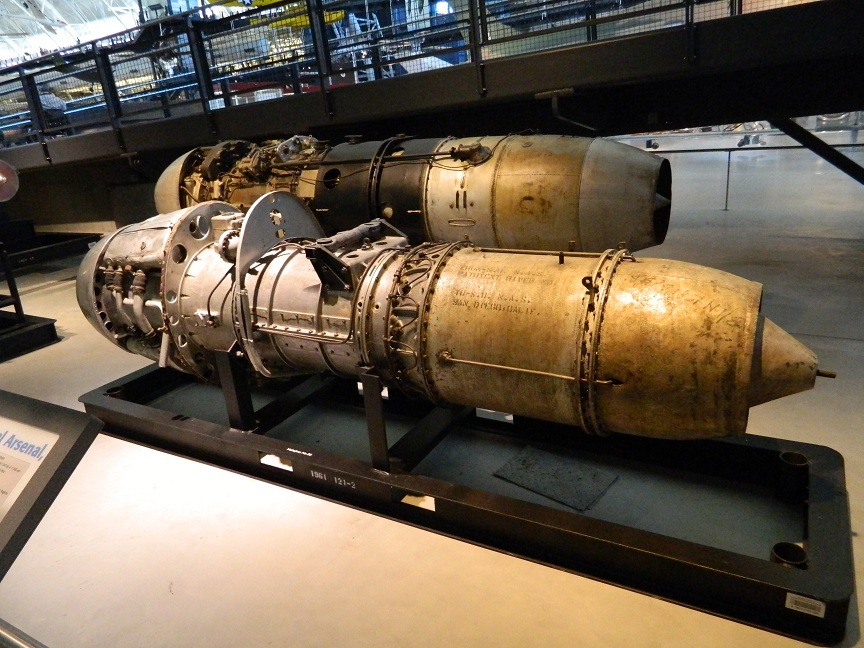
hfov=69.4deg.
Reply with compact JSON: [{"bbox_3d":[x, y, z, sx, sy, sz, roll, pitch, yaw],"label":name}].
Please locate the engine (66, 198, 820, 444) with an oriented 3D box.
[{"bbox_3d":[-0.262,-0.070,2.394,3.007,0.811,0.659,6,23,29],"label":"engine"}]

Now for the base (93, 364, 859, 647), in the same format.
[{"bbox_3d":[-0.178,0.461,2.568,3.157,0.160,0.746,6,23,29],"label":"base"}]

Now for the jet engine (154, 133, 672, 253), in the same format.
[{"bbox_3d":[-0.340,-0.819,4.114,3.591,0.835,0.814,6,23,29],"label":"jet engine"}]

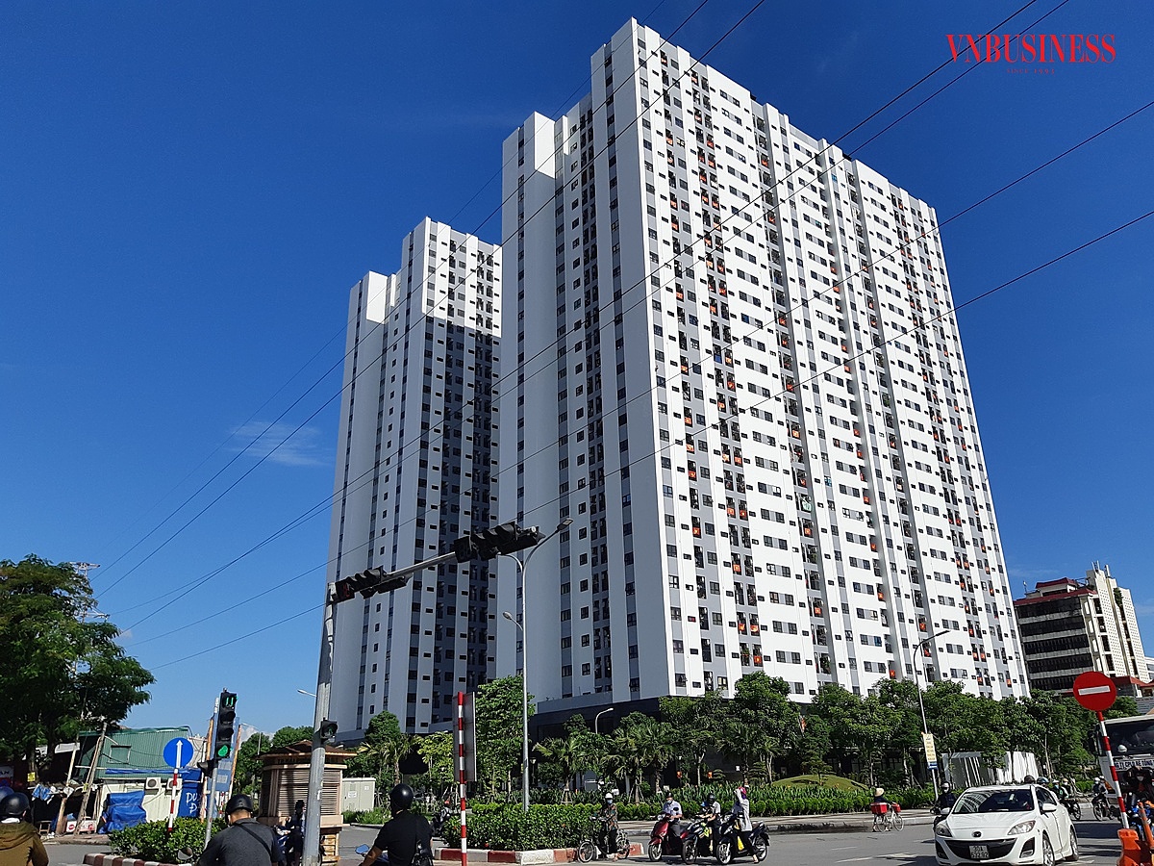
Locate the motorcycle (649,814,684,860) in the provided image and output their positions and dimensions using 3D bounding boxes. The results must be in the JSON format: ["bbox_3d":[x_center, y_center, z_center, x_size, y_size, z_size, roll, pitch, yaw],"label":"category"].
[{"bbox_3d":[2.528,10.684,22.900,0.680,1.120,1.850,-21,-29,39],"label":"motorcycle"}]

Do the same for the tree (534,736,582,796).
[{"bbox_3d":[-1.055,19.204,48.898,2.900,3.840,2.900,-1,-22,-1],"label":"tree"}]

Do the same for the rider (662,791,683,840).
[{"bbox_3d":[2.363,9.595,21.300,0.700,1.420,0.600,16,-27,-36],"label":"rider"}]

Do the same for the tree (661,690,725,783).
[{"bbox_3d":[6.554,17.800,48.937,3.600,6.200,3.600,-4,-22,6],"label":"tree"}]

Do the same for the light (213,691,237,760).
[{"bbox_3d":[-7.502,6.240,18.500,0.380,1.370,0.380,-21,-29,39],"label":"light"}]

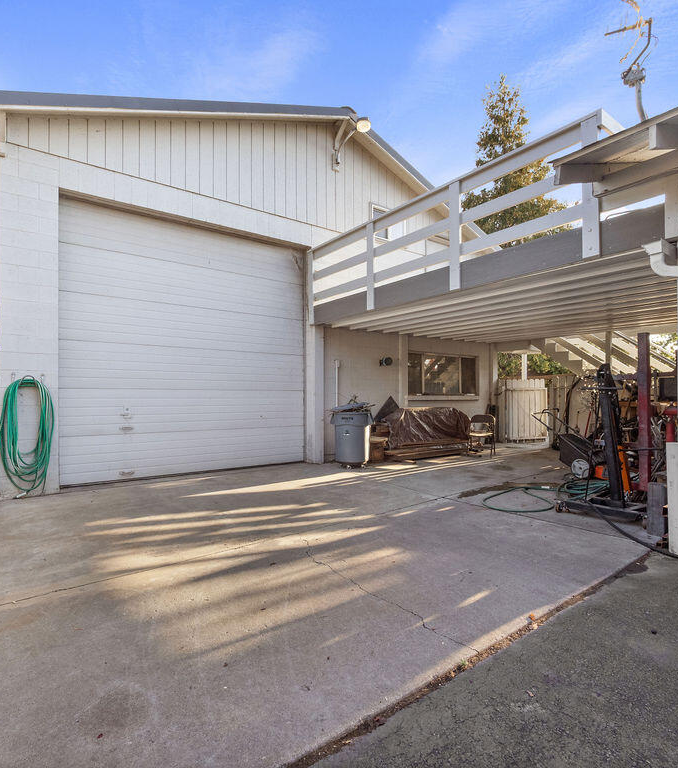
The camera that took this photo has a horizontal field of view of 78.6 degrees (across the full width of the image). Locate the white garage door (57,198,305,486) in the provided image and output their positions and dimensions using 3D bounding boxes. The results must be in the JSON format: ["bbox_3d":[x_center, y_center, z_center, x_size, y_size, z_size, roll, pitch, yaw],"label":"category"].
[{"bbox_3d":[-2.115,-0.515,6.355,3.660,3.720,0.100,1,-1,-35],"label":"white garage door"}]

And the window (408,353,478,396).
[{"bbox_3d":[2.364,-0.200,9.200,2.320,0.950,0.120,1,-1,-35],"label":"window"}]

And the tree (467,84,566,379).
[{"bbox_3d":[6.700,-5.000,15.800,4.400,13.300,4.400,0,-1,23],"label":"tree"}]

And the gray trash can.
[{"bbox_3d":[0.221,0.935,7.040,0.670,0.950,0.640,0,-1,0],"label":"gray trash can"}]

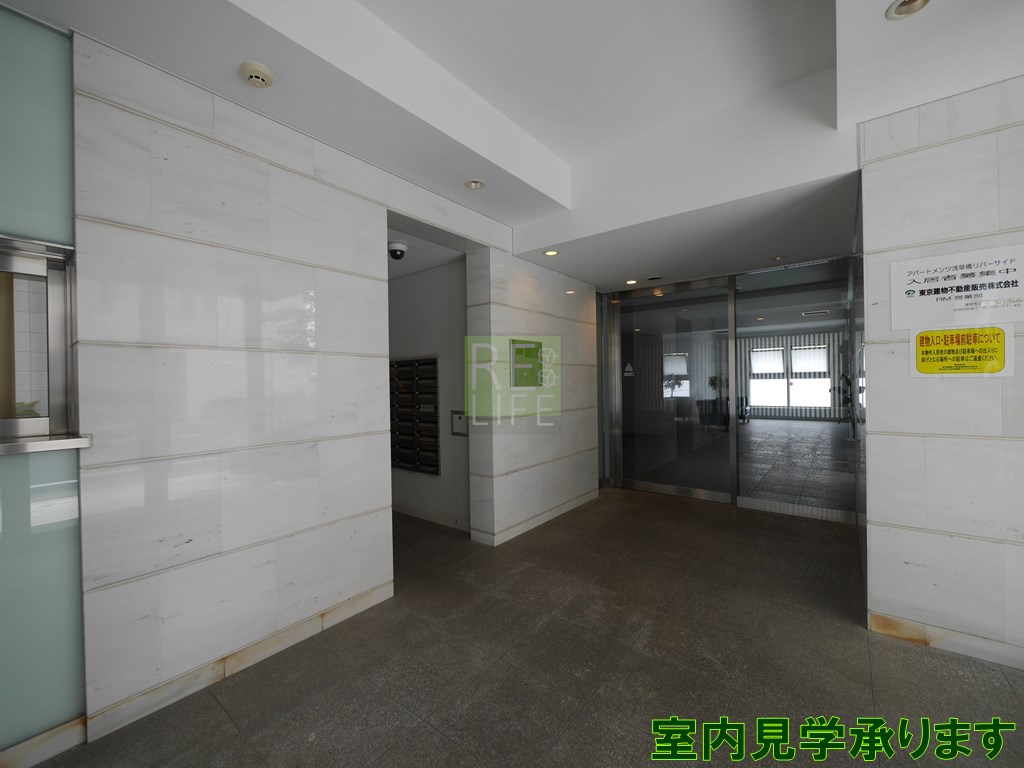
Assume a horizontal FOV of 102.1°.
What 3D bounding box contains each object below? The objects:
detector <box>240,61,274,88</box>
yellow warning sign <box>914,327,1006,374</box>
[{"bbox_3d":[-0.939,-1.133,1.525,0.102,0.042,0.102,-1,0,39],"label":"detector"},{"bbox_3d":[1.860,-0.137,1.717,0.260,0.189,0.008,-1,0,37],"label":"yellow warning sign"}]

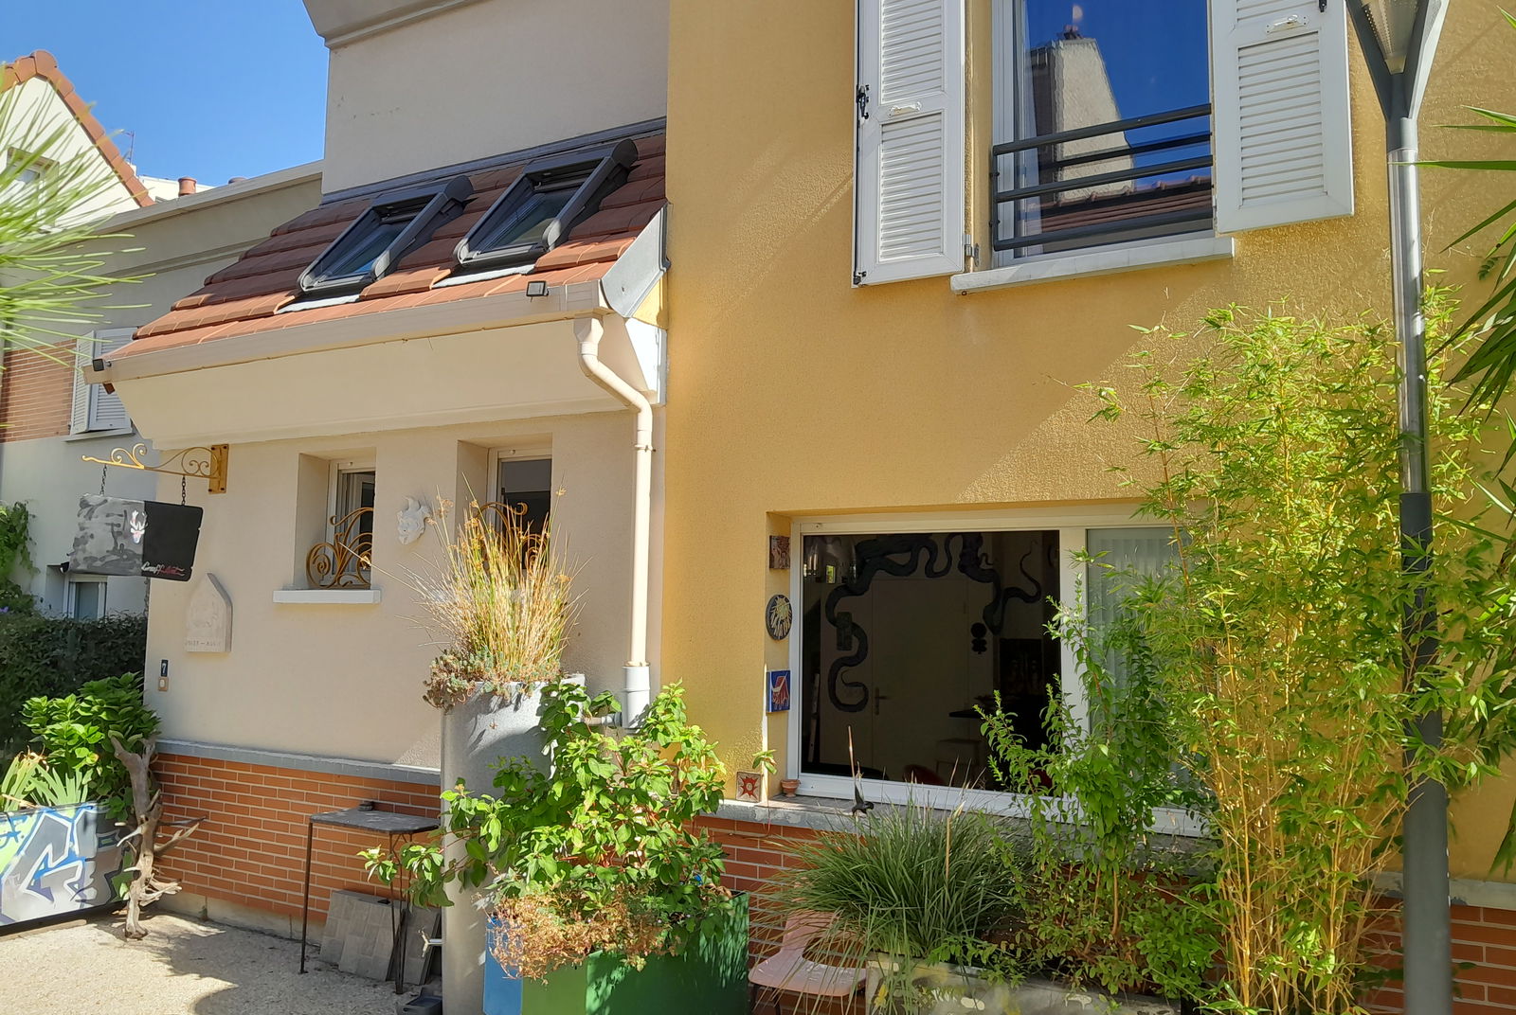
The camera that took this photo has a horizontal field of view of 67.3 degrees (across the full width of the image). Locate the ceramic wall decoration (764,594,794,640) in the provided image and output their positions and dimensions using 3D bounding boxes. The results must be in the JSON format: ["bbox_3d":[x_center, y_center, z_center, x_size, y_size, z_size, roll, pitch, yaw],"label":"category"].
[{"bbox_3d":[0.096,0.494,5.106,0.030,0.200,0.200,-2,-6,29],"label":"ceramic wall decoration"}]

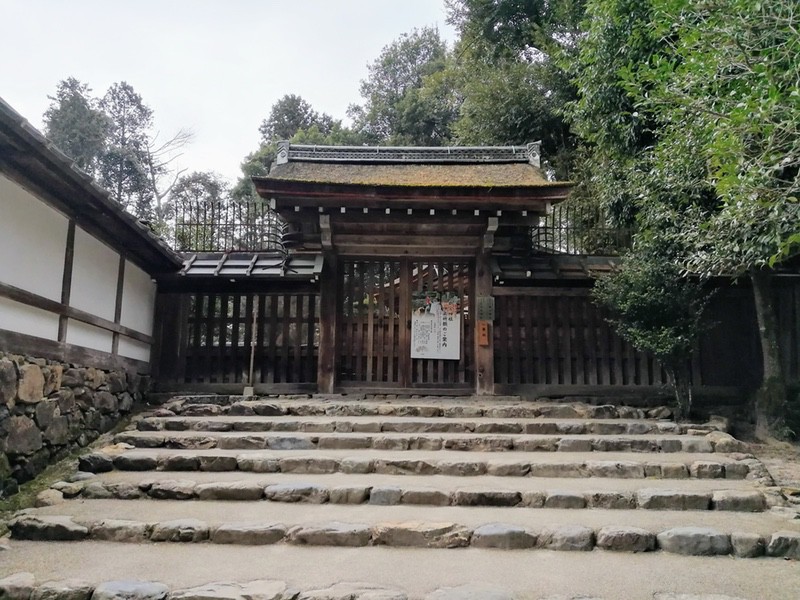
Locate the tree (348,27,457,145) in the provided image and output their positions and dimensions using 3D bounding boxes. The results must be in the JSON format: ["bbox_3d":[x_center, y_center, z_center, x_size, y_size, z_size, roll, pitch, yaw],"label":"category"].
[{"bbox_3d":[0.056,-3.526,25.739,5.500,14.933,5.500,1,-8,0],"label":"tree"}]

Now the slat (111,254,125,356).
[{"bbox_3d":[-3.876,0.076,8.601,0.070,1.373,0.120,1,-8,-7],"label":"slat"}]

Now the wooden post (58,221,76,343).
[{"bbox_3d":[-3.660,-0.211,6.870,0.070,1.356,0.120,1,-8,-7],"label":"wooden post"}]

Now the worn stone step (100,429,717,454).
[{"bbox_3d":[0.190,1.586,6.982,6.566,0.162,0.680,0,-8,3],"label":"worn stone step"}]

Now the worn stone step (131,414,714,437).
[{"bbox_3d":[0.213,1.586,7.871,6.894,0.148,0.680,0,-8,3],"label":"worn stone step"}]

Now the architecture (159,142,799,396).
[{"bbox_3d":[1.250,-0.532,10.527,10.547,4.354,2.800,1,-8,0],"label":"architecture"}]

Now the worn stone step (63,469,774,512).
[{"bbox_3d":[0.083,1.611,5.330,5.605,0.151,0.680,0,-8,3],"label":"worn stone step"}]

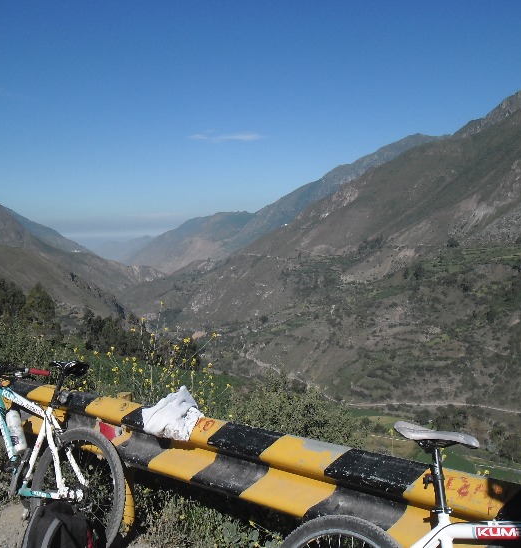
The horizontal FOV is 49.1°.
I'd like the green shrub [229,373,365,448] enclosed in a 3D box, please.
[{"bbox_3d":[0.290,1.200,4.600,1.100,0.900,0.950,0,3,0],"label":"green shrub"}]

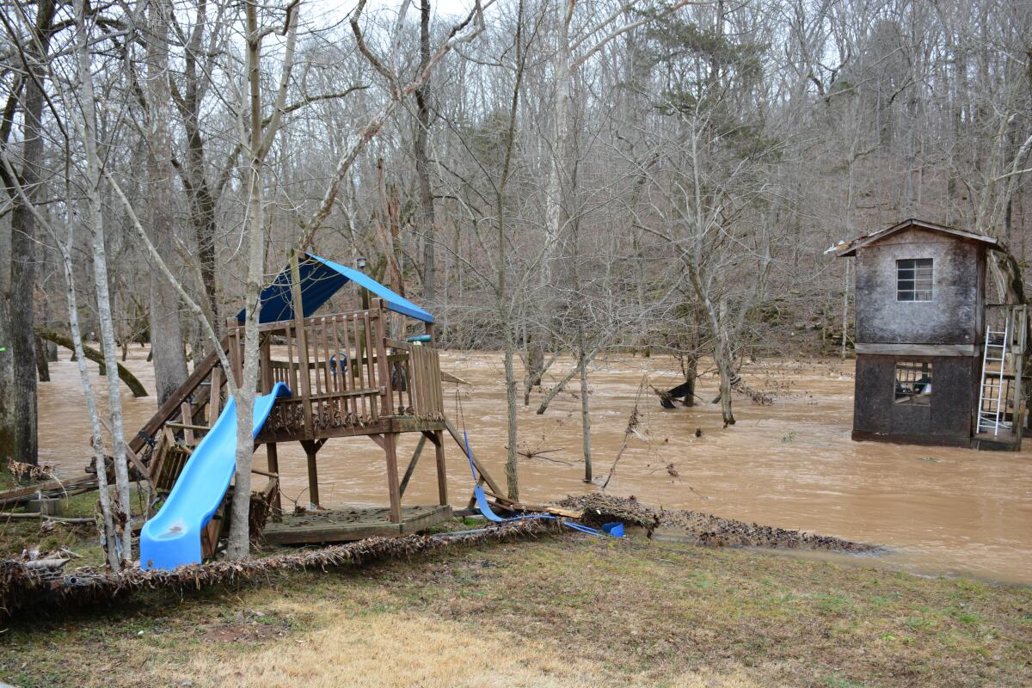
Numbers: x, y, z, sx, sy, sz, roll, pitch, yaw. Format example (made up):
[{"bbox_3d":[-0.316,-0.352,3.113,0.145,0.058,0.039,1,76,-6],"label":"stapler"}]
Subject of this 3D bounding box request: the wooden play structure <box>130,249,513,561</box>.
[{"bbox_3d":[-2.209,0.508,9.874,2.450,3.400,4.000,-3,-2,14],"label":"wooden play structure"}]

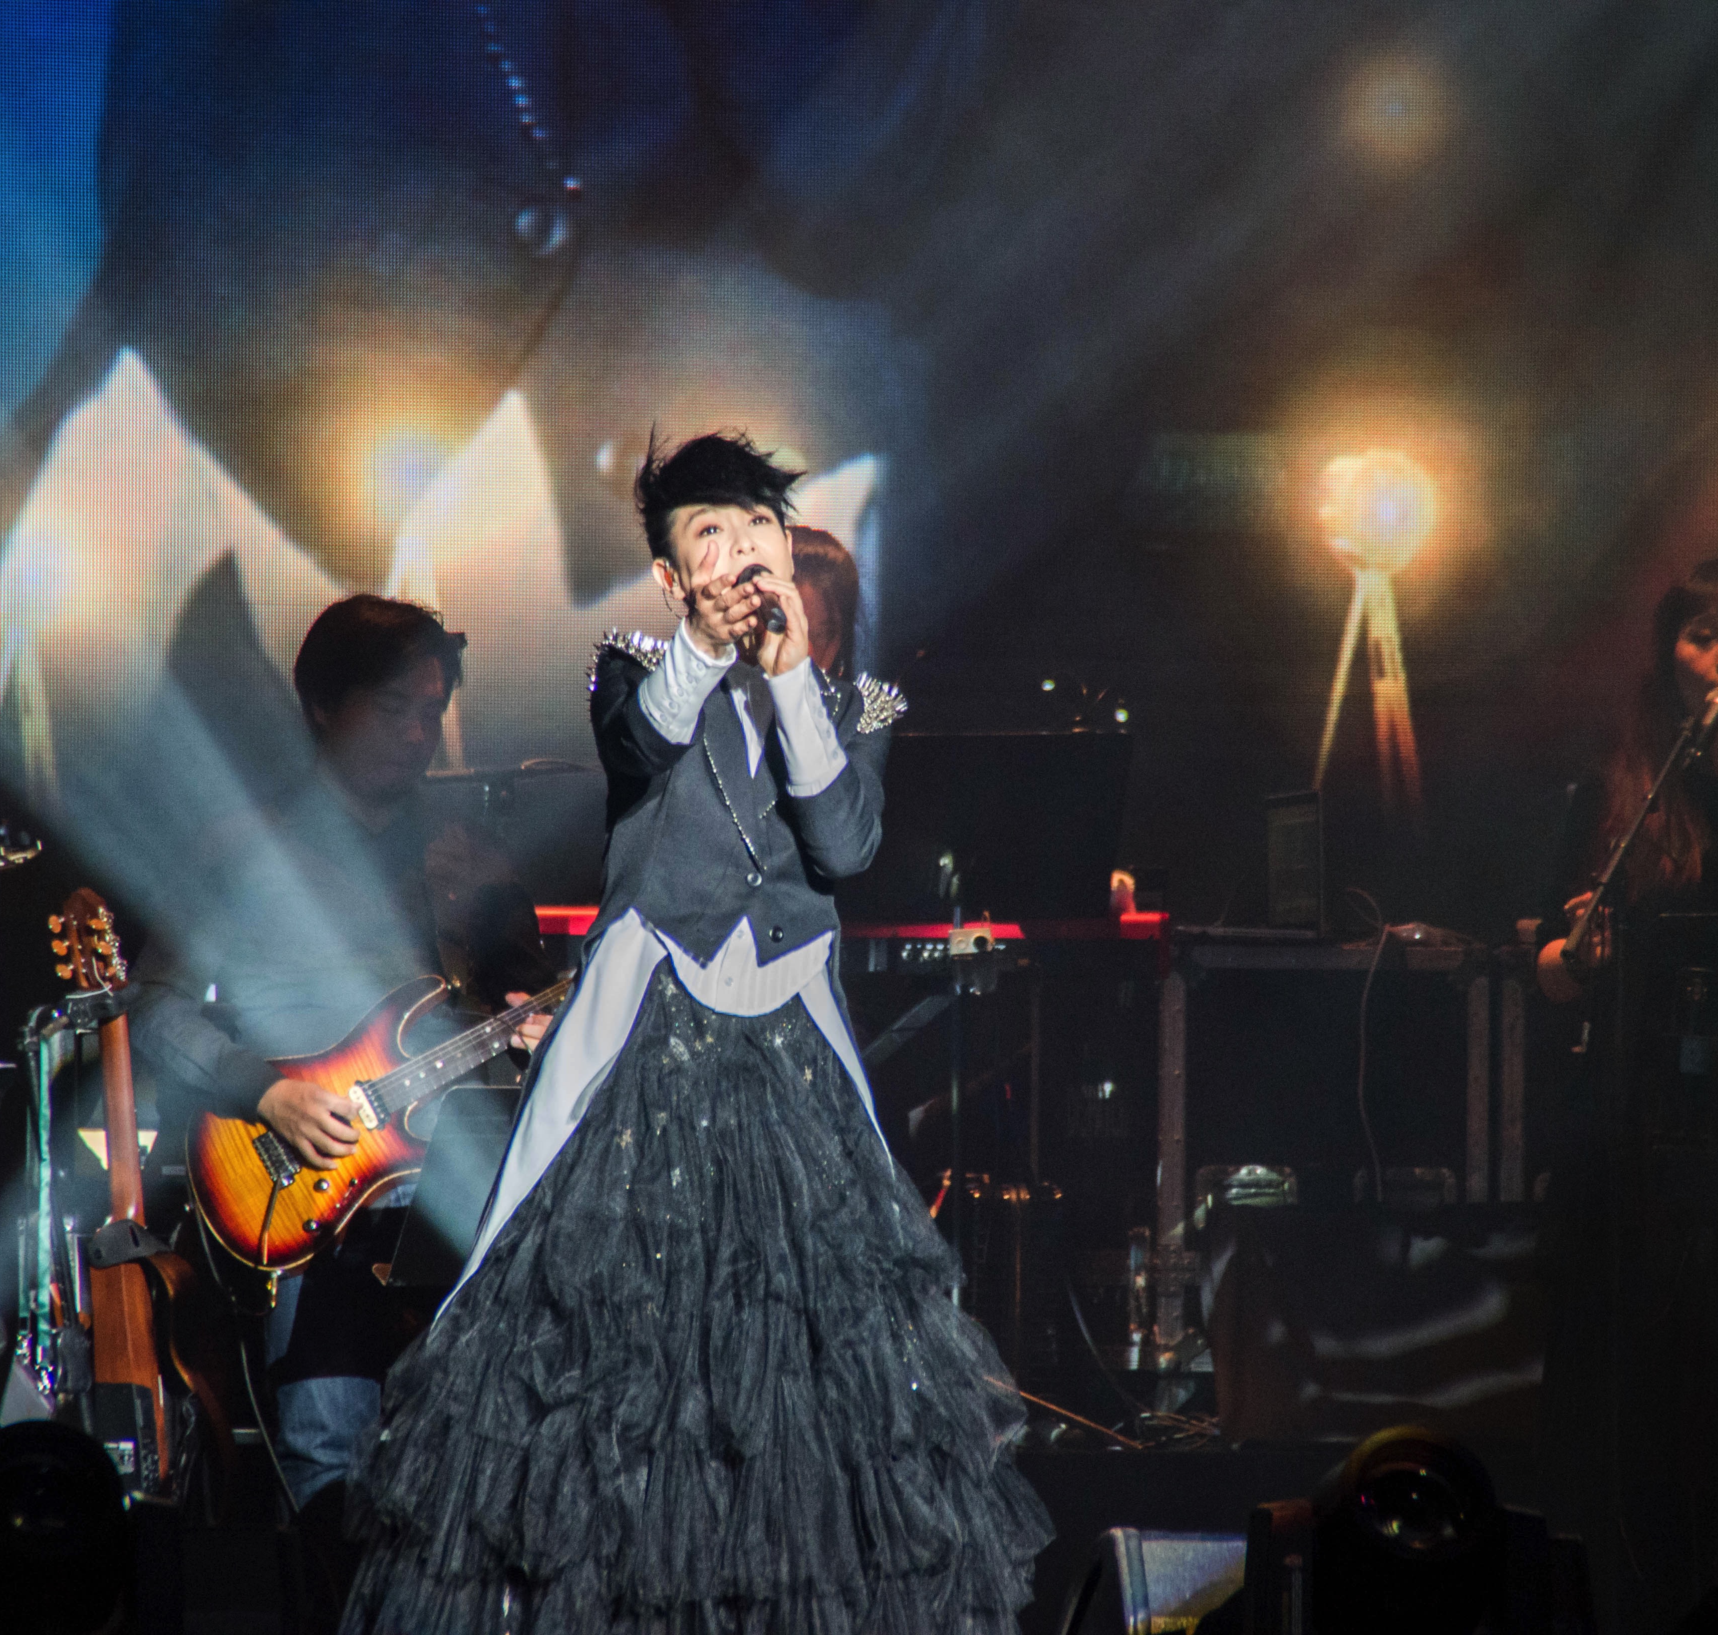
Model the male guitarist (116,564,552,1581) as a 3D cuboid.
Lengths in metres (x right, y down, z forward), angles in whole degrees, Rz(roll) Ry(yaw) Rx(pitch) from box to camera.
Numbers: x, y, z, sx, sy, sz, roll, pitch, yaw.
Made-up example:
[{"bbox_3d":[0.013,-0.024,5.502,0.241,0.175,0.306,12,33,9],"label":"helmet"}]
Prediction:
[{"bbox_3d":[-0.695,0.370,27.500,0.620,1.340,0.720,-1,2,-27],"label":"male guitarist"}]

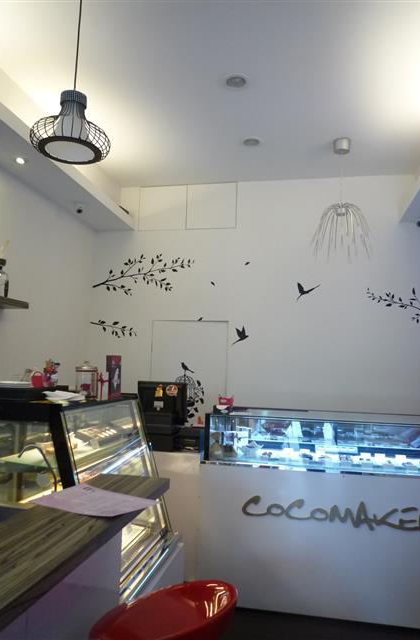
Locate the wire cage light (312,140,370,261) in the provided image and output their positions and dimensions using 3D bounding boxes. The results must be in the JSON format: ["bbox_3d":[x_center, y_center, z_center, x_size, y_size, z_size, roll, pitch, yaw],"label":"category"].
[{"bbox_3d":[1.184,-1.102,4.180,0.512,1.074,0.512,1,-6,10],"label":"wire cage light"}]

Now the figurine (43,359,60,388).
[{"bbox_3d":[-1.000,0.338,2.921,0.103,0.180,0.090,4,-7,-18],"label":"figurine"}]

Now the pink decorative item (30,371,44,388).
[{"bbox_3d":[-1.054,0.365,2.825,0.080,0.106,0.060,4,-7,-20],"label":"pink decorative item"}]

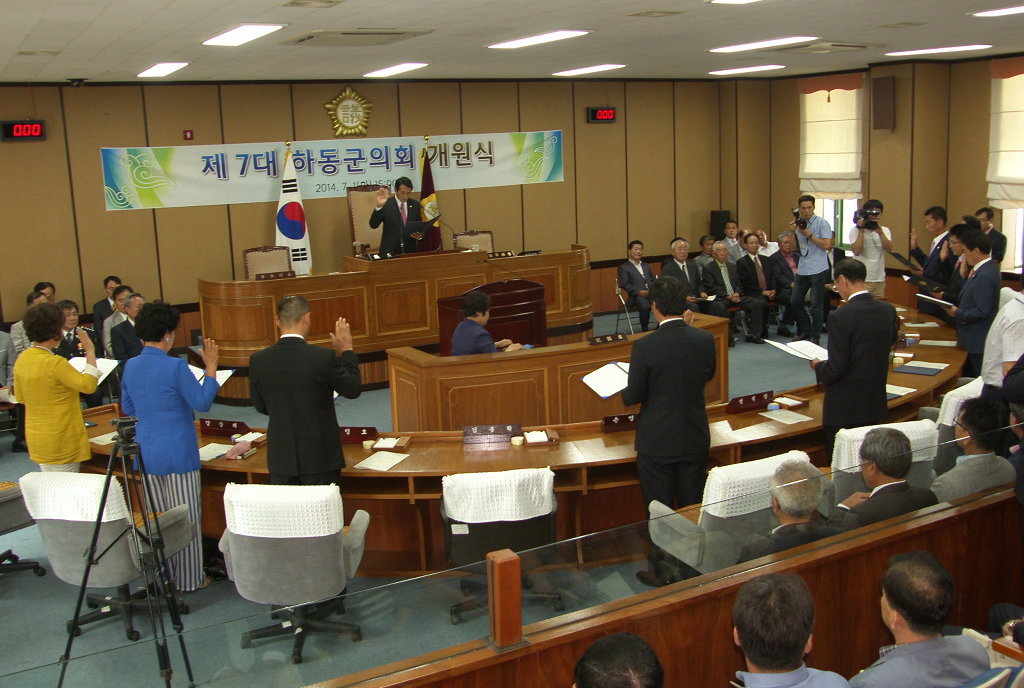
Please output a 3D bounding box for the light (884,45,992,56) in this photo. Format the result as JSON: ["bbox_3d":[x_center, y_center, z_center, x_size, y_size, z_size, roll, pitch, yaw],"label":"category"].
[{"bbox_3d":[4.577,-3.167,11.137,0.290,0.060,1.240,-8,12,-28],"label":"light"}]

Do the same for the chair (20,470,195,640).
[{"bbox_3d":[-2.086,1.040,5.463,0.650,0.890,0.660,1,11,18],"label":"chair"}]

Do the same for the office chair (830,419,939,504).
[{"bbox_3d":[2.070,0.829,6.190,0.680,0.870,0.660,-5,11,-16],"label":"office chair"}]

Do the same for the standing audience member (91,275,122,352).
[{"bbox_3d":[-3.923,-0.058,10.492,0.650,1.284,0.480,6,13,35],"label":"standing audience member"}]

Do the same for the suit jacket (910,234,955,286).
[{"bbox_3d":[4.086,-0.709,9.990,0.400,0.720,0.470,-5,11,-12],"label":"suit jacket"}]

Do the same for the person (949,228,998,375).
[{"bbox_3d":[3.484,0.023,7.800,0.480,1.720,0.500,-1,11,7],"label":"person"}]

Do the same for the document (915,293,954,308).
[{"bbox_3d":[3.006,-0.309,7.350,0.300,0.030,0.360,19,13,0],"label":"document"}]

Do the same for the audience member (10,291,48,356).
[{"bbox_3d":[-4.500,0.128,10.100,0.750,1.270,0.520,2,12,20],"label":"audience member"}]

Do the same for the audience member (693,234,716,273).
[{"bbox_3d":[2.563,-0.795,13.261,0.480,1.190,0.680,-7,12,-23],"label":"audience member"}]

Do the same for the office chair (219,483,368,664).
[{"bbox_3d":[-1.064,1.046,5.179,0.630,0.885,0.650,-2,10,3],"label":"office chair"}]

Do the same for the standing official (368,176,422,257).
[{"bbox_3d":[-1.301,-1.039,11.762,0.580,1.680,0.450,-8,11,-28],"label":"standing official"}]

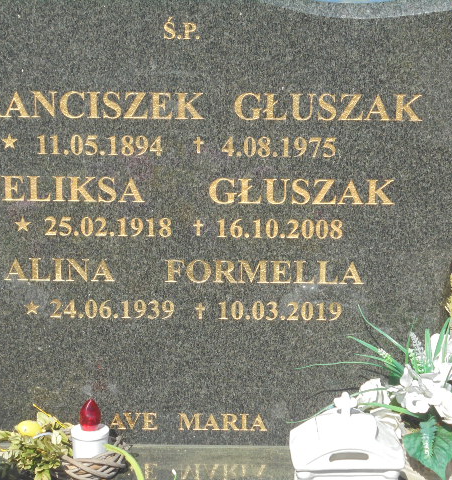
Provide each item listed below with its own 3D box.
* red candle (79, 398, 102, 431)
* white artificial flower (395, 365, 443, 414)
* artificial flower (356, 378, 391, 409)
[{"bbox_3d":[-0.197,0.253,2.240,0.031,0.046,0.031,0,17,0],"label":"red candle"},{"bbox_3d":[0.276,0.215,2.200,0.068,0.068,0.058,2,17,6],"label":"white artificial flower"},{"bbox_3d":[0.216,0.226,2.250,0.052,0.047,0.050,9,19,26],"label":"artificial flower"}]

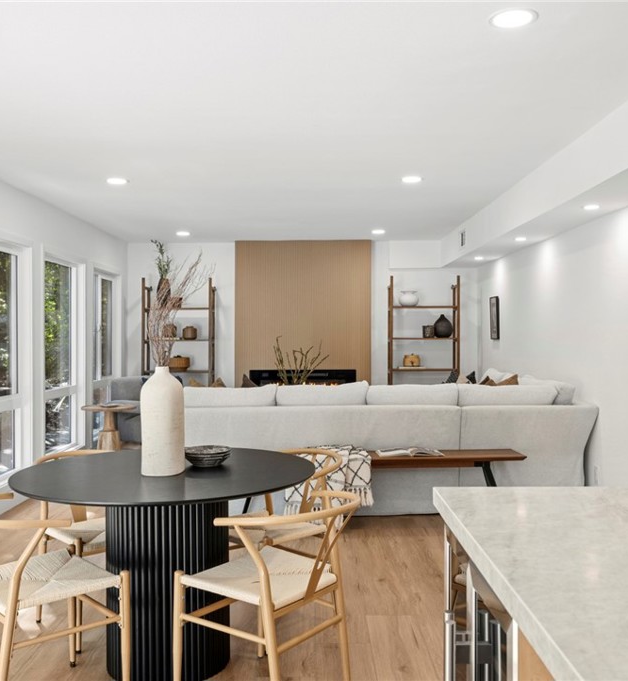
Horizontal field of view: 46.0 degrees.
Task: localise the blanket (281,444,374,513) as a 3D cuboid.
[{"bbox_3d":[0.094,0.953,5.006,0.600,0.430,0.420,0,0,-3],"label":"blanket"}]

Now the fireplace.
[{"bbox_3d":[-0.130,0.593,8.874,1.278,0.500,0.140,0,0,0],"label":"fireplace"}]

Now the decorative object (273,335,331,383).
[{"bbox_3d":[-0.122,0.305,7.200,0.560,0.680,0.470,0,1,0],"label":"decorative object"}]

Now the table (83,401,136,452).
[{"bbox_3d":[-1.923,0.934,6.950,0.530,0.620,0.530,0,1,0],"label":"table"}]

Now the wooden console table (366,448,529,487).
[{"bbox_3d":[0.409,1.023,5.063,2.000,0.490,0.370,0,0,-3],"label":"wooden console table"}]

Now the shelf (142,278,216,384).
[{"bbox_3d":[-1.593,0.261,8.807,0.815,1.971,0.360,0,0,0],"label":"shelf"}]

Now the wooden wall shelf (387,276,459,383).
[{"bbox_3d":[1.290,0.242,8.750,0.820,1.970,0.340,0,1,0],"label":"wooden wall shelf"}]

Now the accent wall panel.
[{"bbox_3d":[-0.134,0.025,8.900,1.625,2.440,0.190,0,0,0],"label":"accent wall panel"}]

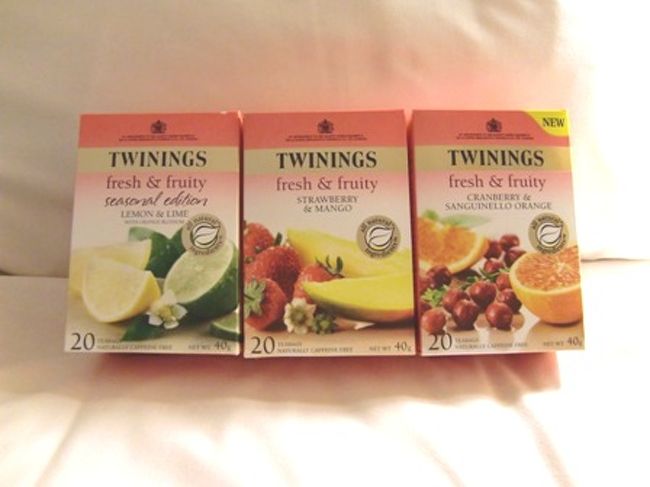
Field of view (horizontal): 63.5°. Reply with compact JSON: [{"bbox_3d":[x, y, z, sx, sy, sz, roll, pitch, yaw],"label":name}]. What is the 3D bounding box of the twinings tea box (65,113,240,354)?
[{"bbox_3d":[-0.090,-0.002,0.312,0.087,0.066,0.130,0,81,-1],"label":"twinings tea box"}]

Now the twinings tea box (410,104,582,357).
[{"bbox_3d":[0.090,-0.004,0.313,0.087,0.130,0.066,-1,-5,-5],"label":"twinings tea box"}]

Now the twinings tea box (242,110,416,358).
[{"bbox_3d":[0.002,-0.002,0.310,0.087,0.130,0.066,-1,-7,1],"label":"twinings tea box"}]

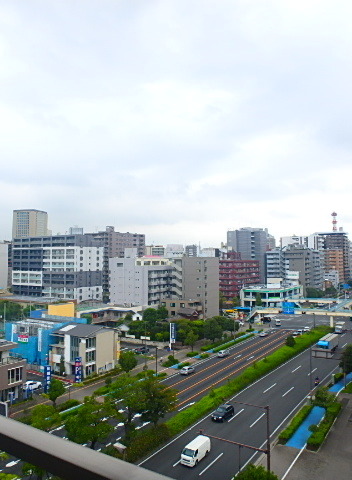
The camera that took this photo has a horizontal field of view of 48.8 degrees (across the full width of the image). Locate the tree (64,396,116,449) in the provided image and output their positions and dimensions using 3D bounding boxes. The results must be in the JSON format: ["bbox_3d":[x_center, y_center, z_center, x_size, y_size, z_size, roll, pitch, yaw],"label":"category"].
[{"bbox_3d":[-10.161,23.113,46.966,6.400,9.000,6.400,-3,-3,34],"label":"tree"}]

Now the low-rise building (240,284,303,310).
[{"bbox_3d":[48.338,27.651,191.821,18.500,11.500,34.000,-3,-3,34],"label":"low-rise building"}]

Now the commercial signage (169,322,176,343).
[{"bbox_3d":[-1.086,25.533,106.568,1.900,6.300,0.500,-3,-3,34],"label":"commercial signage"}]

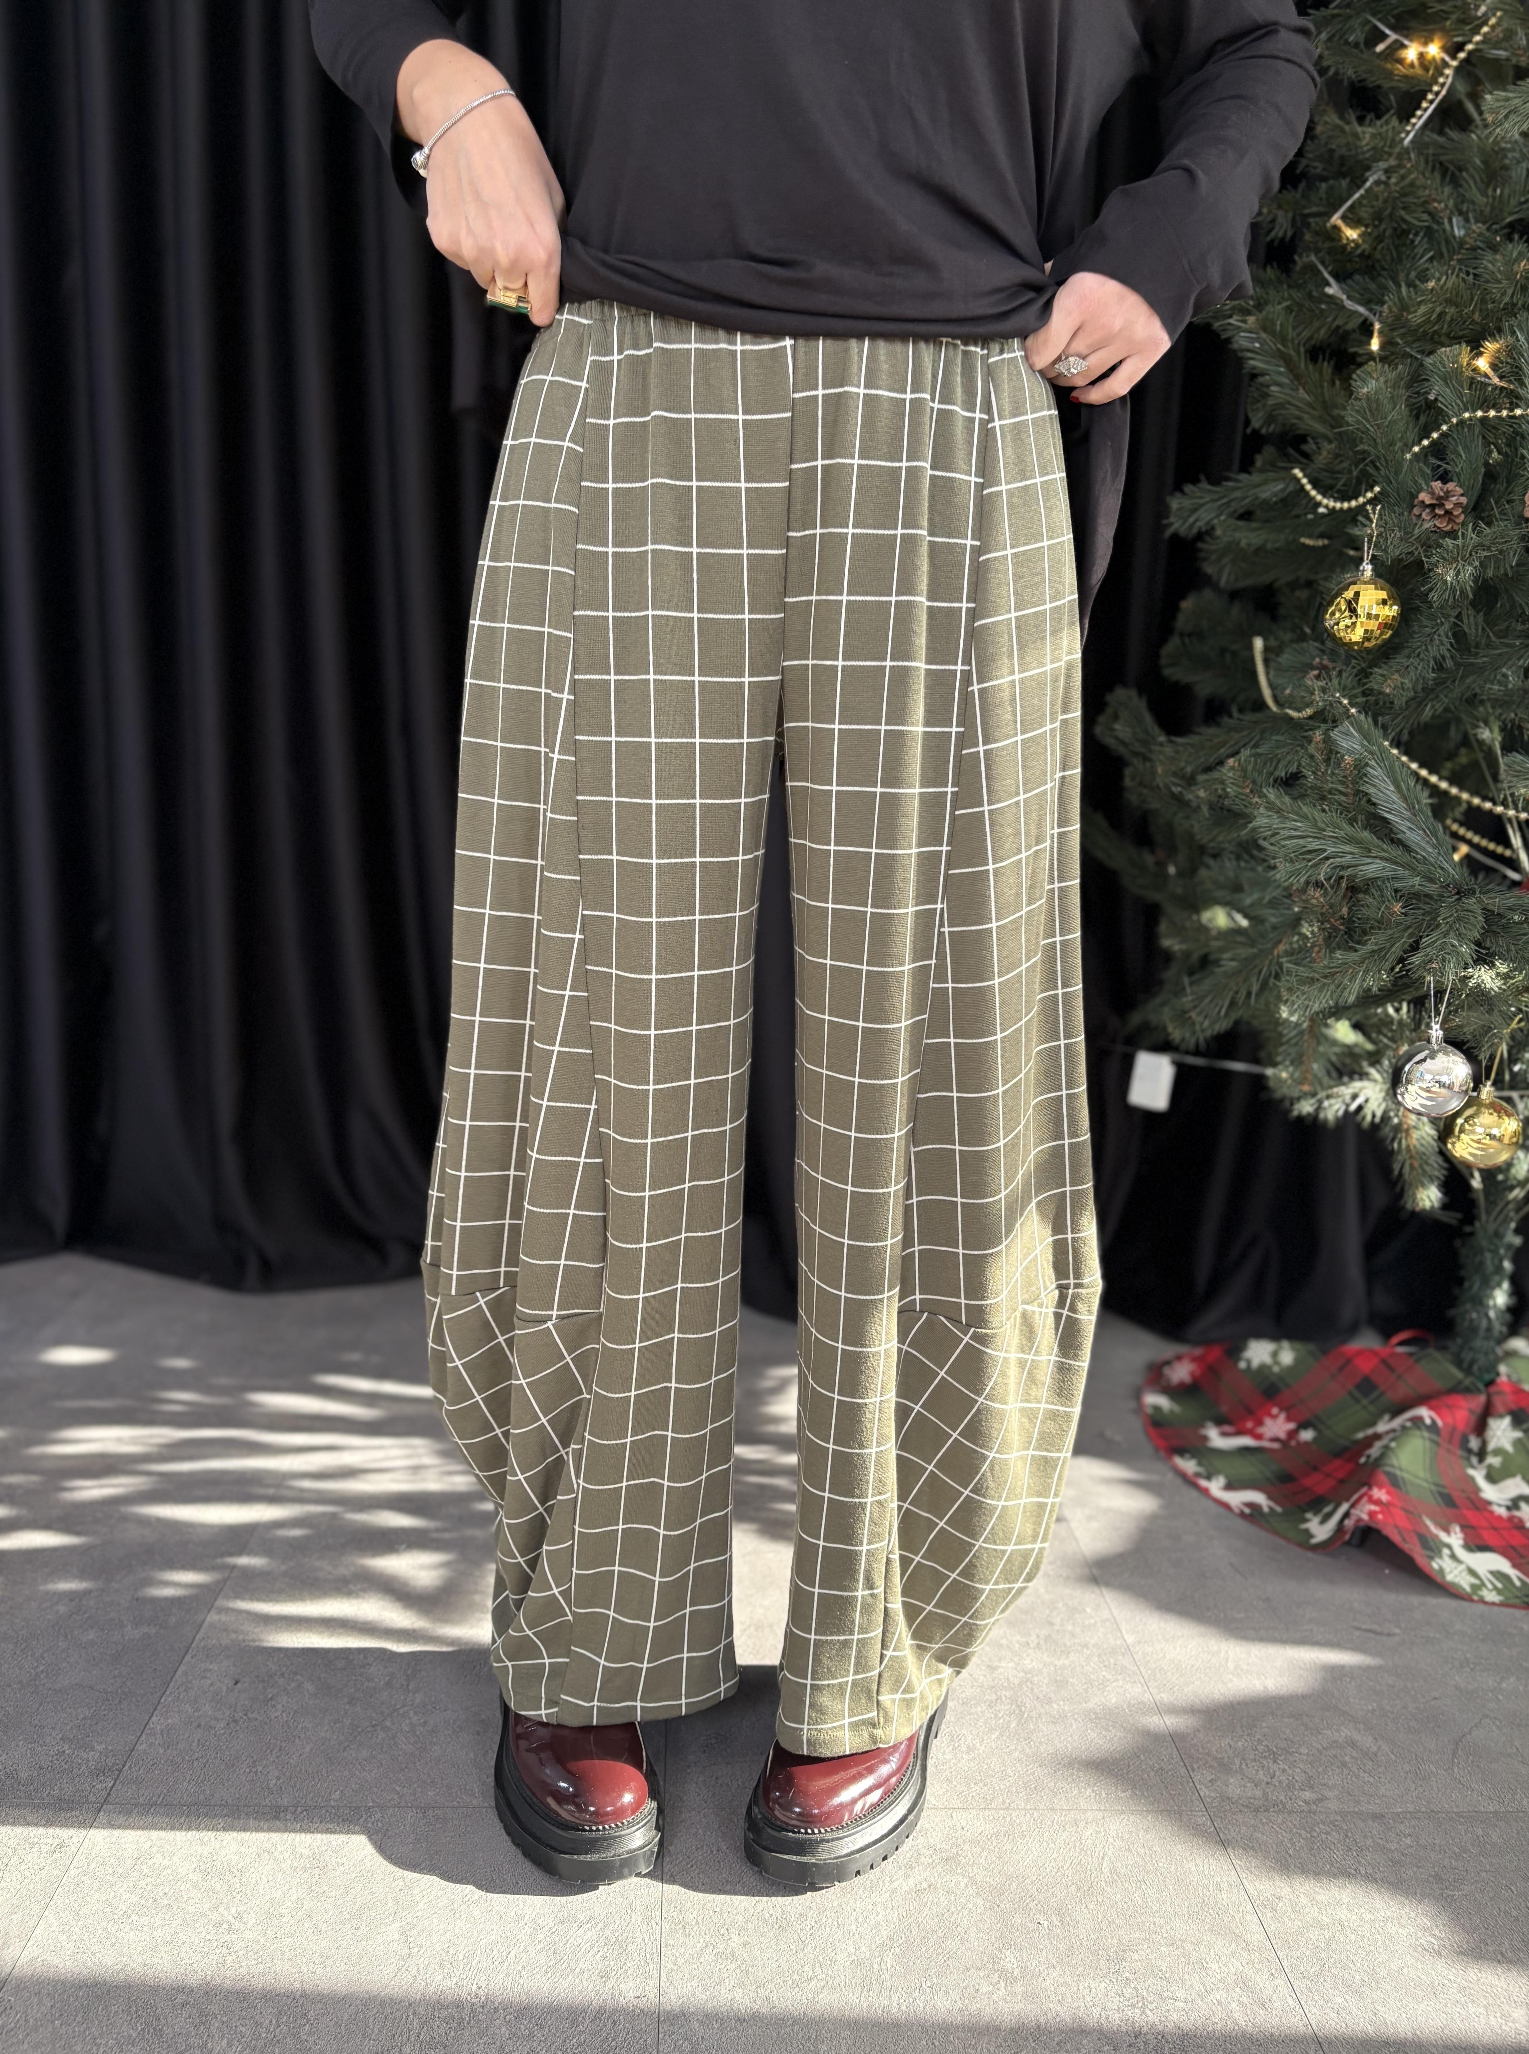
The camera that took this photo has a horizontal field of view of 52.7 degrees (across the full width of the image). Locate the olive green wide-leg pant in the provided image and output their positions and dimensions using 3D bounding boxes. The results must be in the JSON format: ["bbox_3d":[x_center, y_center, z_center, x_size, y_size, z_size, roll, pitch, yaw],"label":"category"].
[{"bbox_3d":[0.007,0.011,1.143,0.500,1.000,0.300,2,10,-3],"label":"olive green wide-leg pant"}]

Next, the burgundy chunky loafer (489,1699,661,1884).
[{"bbox_3d":[-0.145,0.501,1.164,0.113,0.115,0.280,0,11,-14],"label":"burgundy chunky loafer"}]

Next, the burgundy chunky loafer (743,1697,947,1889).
[{"bbox_3d":[0.073,0.510,1.172,0.113,0.115,0.280,6,11,19],"label":"burgundy chunky loafer"}]

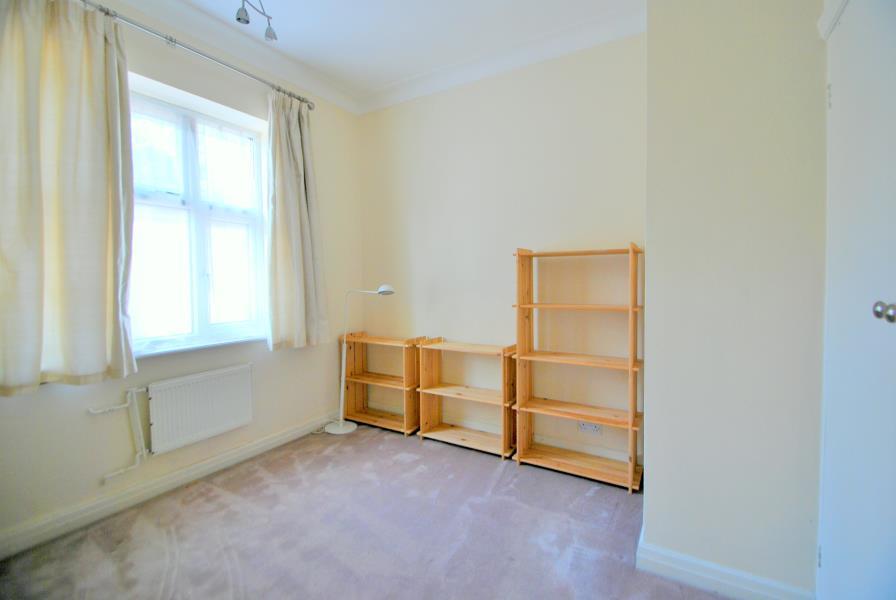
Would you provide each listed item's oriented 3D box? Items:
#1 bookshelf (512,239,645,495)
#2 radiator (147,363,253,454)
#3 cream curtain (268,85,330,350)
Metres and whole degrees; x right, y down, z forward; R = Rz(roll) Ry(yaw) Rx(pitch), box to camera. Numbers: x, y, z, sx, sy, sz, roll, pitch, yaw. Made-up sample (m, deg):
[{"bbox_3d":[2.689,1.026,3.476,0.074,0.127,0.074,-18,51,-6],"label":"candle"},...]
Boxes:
[{"bbox_3d":[0.798,0.378,2.336,0.737,1.408,0.262,1,3,31],"label":"bookshelf"},{"bbox_3d":[-1.488,0.641,2.281,0.071,0.393,0.565,1,3,31],"label":"radiator"},{"bbox_3d":[-1.109,-0.554,2.798,0.113,1.818,0.470,1,3,31],"label":"cream curtain"}]

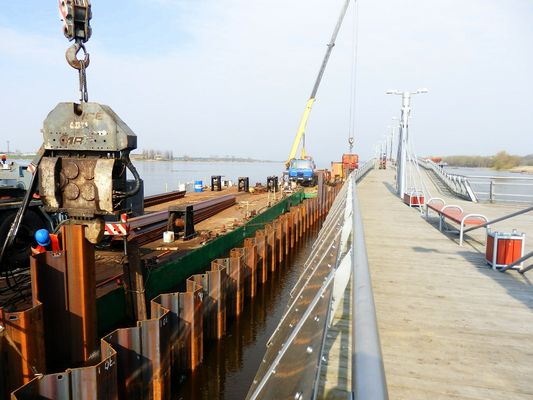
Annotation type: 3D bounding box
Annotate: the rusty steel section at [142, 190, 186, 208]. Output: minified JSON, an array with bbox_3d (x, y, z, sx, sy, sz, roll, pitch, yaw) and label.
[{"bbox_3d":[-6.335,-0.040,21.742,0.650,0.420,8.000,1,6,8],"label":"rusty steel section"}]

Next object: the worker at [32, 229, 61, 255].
[{"bbox_3d":[-3.330,1.117,5.727,0.650,1.440,0.580,6,8,43],"label":"worker"}]

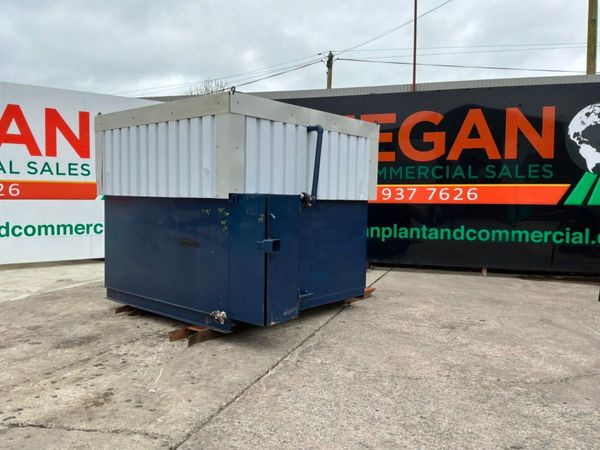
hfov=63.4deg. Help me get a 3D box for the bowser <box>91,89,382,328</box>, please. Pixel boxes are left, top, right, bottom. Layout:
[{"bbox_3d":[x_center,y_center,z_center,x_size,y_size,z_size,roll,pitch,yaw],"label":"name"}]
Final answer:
[{"bbox_3d":[-0.677,-0.201,6.393,2.897,2.367,2.673,4,5,40],"label":"bowser"}]

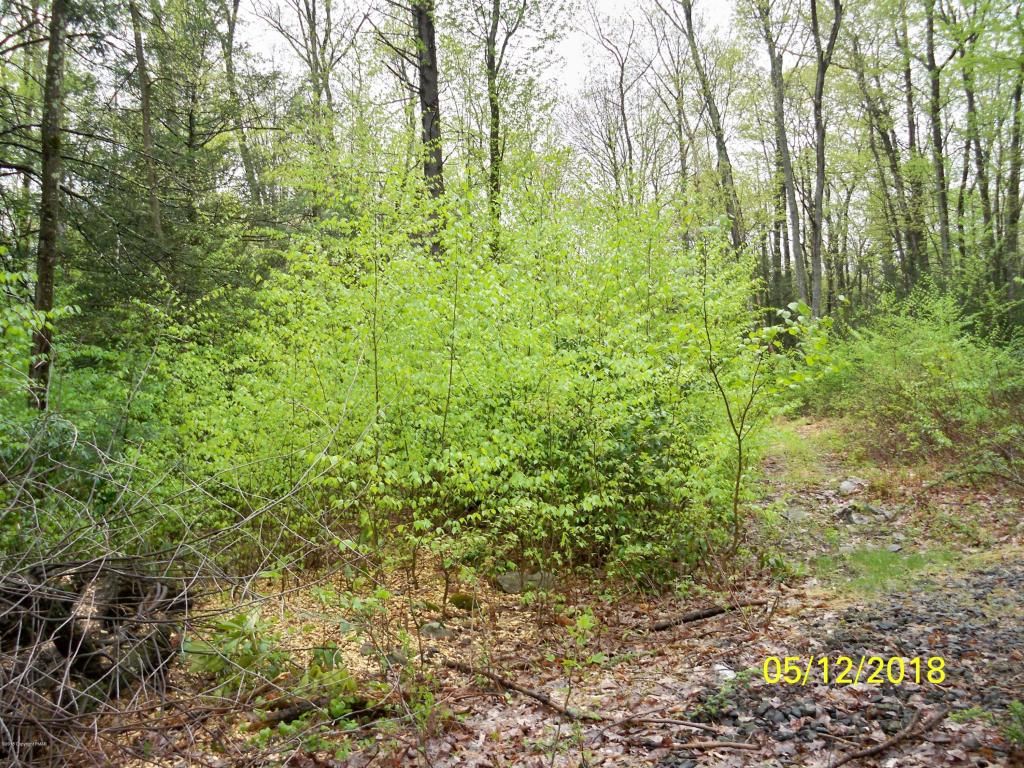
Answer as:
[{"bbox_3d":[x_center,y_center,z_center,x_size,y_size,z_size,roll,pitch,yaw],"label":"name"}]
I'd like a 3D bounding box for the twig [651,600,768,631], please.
[{"bbox_3d":[1.298,1.497,6.718,1.047,0.055,0.080,-1,-1,-35],"label":"twig"}]

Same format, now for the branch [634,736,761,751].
[{"bbox_3d":[0.762,1.500,4.314,0.509,0.035,0.055,-1,0,9],"label":"branch"}]

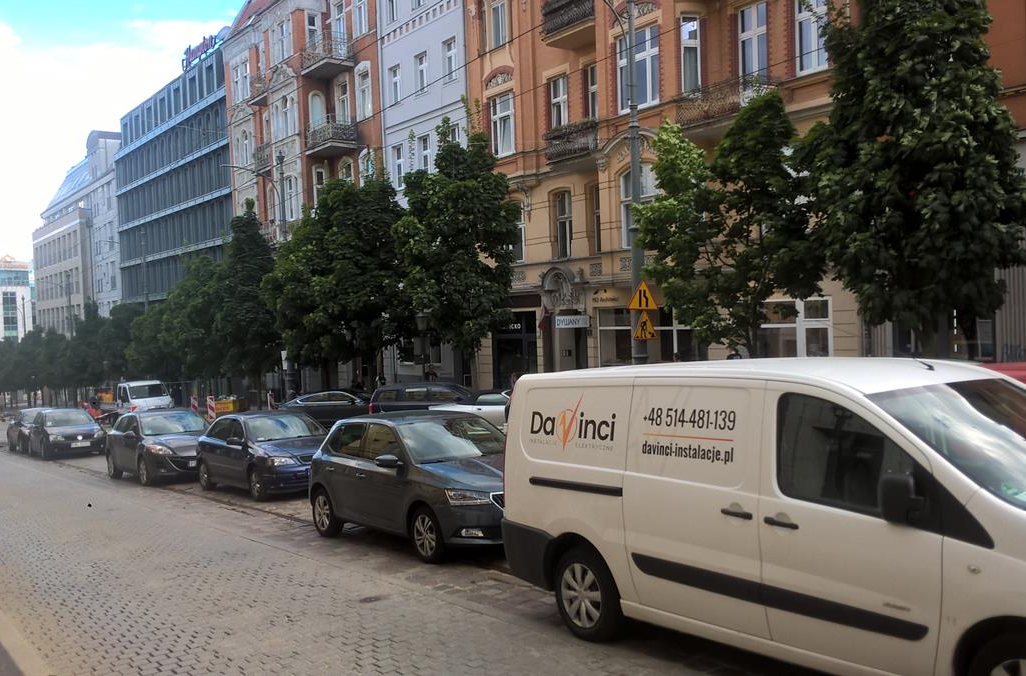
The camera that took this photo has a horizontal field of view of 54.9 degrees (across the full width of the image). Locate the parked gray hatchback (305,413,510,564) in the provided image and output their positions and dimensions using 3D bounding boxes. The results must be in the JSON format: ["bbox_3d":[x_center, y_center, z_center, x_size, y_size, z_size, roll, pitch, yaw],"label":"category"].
[{"bbox_3d":[-0.881,1.565,11.371,1.733,1.467,4.000,-3,0,-35],"label":"parked gray hatchback"}]

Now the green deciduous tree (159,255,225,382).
[{"bbox_3d":[-15.760,-0.099,48.823,4.200,8.065,4.200,-3,1,-35],"label":"green deciduous tree"}]

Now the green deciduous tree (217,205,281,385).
[{"bbox_3d":[-11.300,-1.150,42.700,3.200,9.100,3.200,-3,1,-36],"label":"green deciduous tree"}]

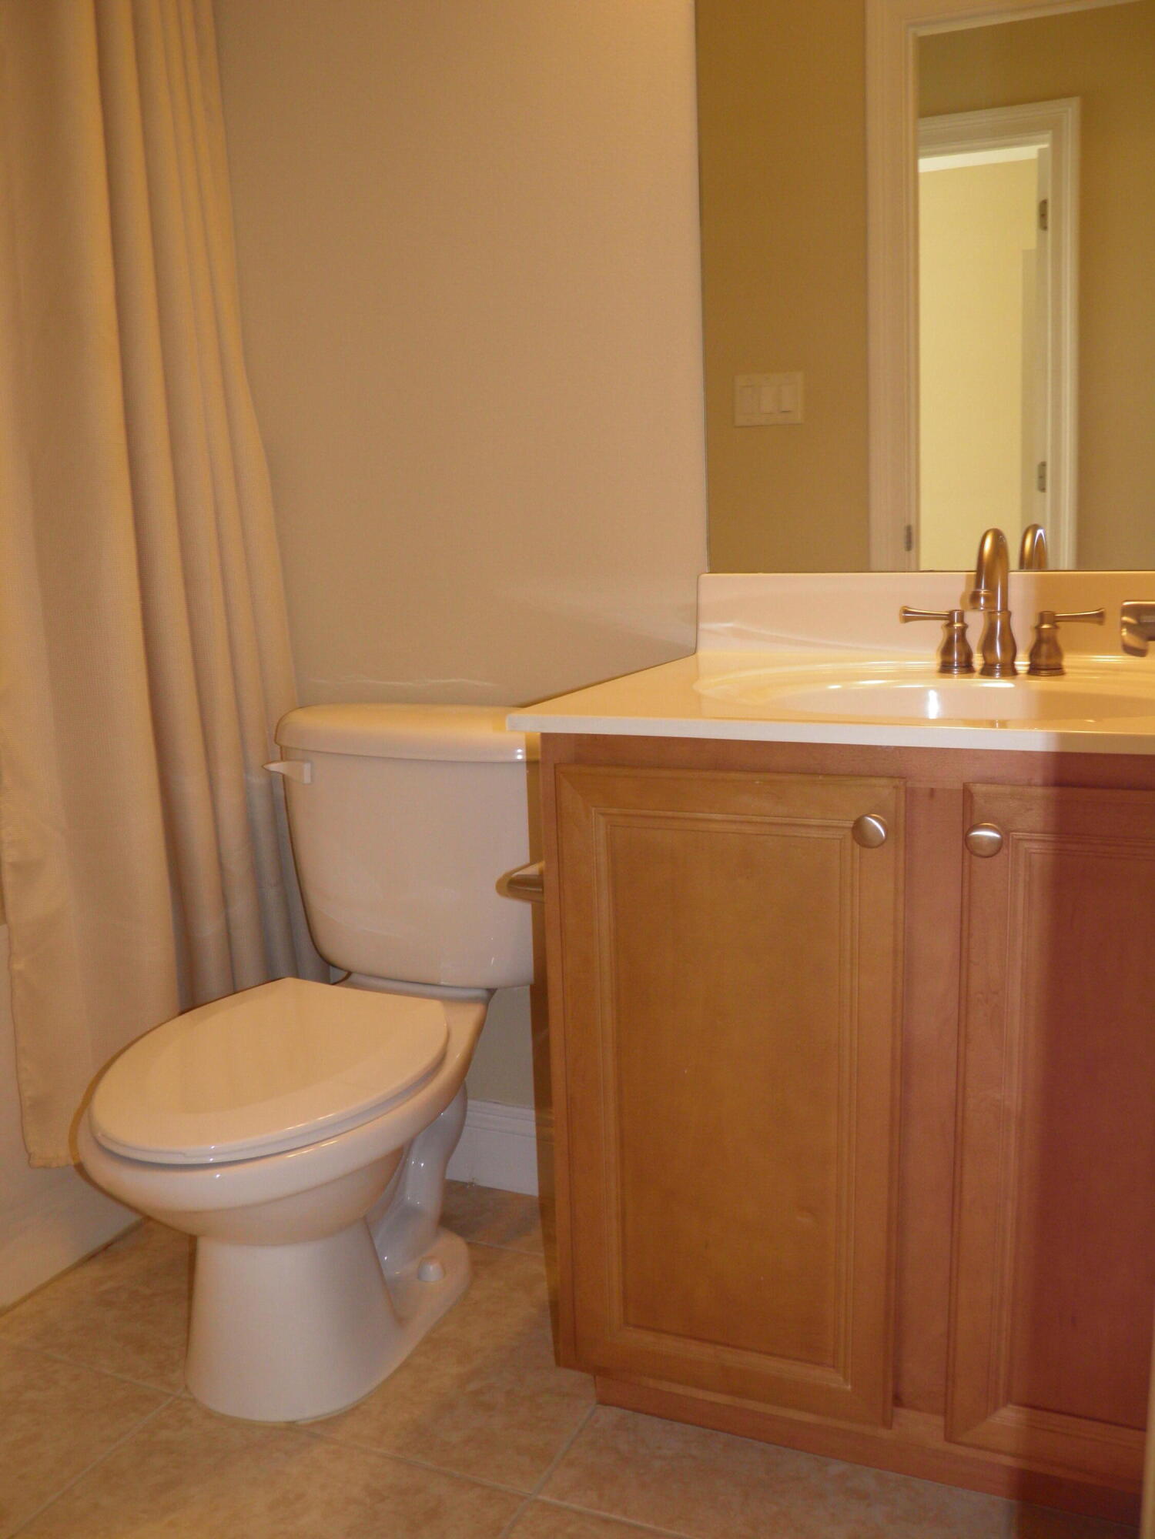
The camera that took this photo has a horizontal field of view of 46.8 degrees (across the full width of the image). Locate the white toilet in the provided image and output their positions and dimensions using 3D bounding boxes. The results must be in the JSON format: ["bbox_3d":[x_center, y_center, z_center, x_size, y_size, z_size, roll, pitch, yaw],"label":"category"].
[{"bbox_3d":[-0.288,0.336,1.595,0.450,0.735,0.735,3,11,23],"label":"white toilet"}]

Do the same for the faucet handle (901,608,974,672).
[{"bbox_3d":[0.403,-0.145,1.496,0.085,0.071,0.043,3,11,23],"label":"faucet handle"}]

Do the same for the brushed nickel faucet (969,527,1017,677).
[{"bbox_3d":[0.435,-0.173,1.401,0.046,0.162,0.140,3,11,23],"label":"brushed nickel faucet"}]

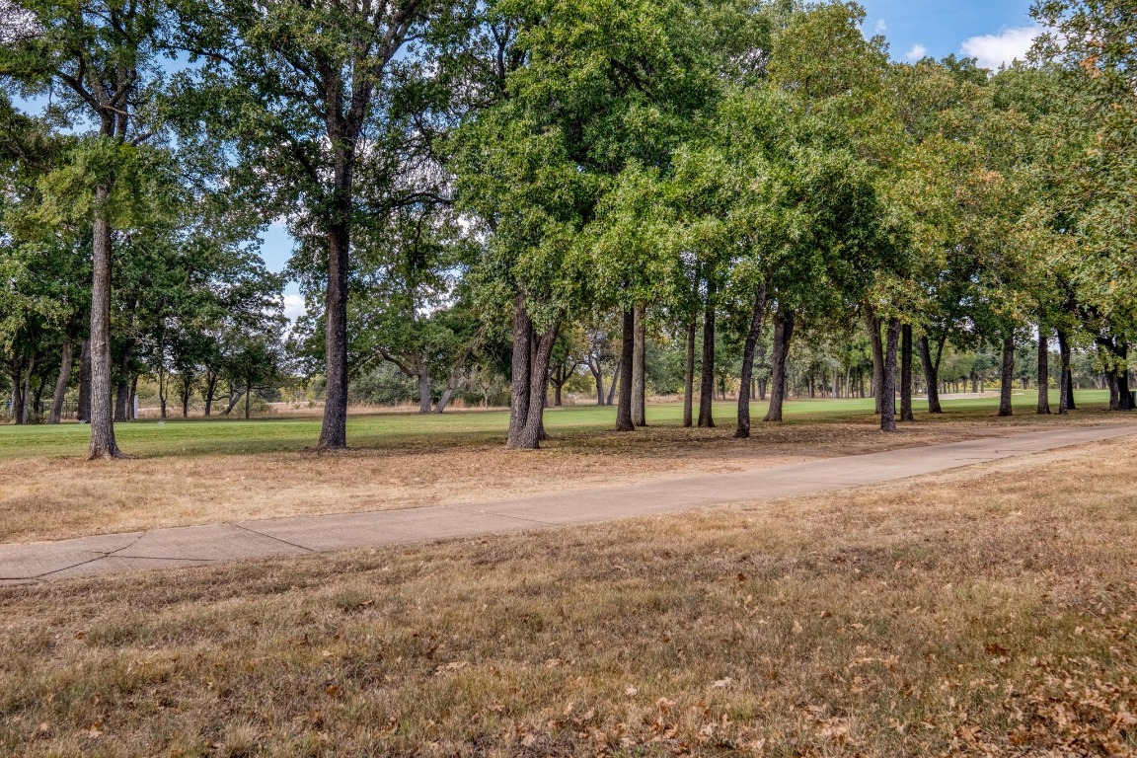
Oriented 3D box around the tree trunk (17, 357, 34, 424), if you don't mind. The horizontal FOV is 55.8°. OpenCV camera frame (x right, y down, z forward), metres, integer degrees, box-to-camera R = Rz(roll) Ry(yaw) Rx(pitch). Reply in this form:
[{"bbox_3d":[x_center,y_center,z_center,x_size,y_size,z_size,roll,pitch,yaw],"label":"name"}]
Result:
[{"bbox_3d":[-19.570,0.432,38.670,0.604,2.393,0.500,0,0,0],"label":"tree trunk"}]

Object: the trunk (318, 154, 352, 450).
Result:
[{"bbox_3d":[-5.239,-1.717,24.100,0.693,6.646,0.610,0,0,0],"label":"trunk"}]

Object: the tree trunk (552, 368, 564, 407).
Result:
[{"bbox_3d":[-0.603,0.445,57.000,0.578,2.096,0.509,0,0,0],"label":"tree trunk"}]

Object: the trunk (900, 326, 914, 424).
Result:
[{"bbox_3d":[12.857,-0.225,40.720,0.487,3.706,0.480,0,0,0],"label":"trunk"}]

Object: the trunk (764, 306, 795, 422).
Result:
[{"bbox_3d":[7.859,-0.534,40.044,1.104,4.343,0.600,0,0,0],"label":"trunk"}]

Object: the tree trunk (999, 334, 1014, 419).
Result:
[{"bbox_3d":[17.569,-0.178,43.000,0.582,3.399,0.512,0,0,0],"label":"tree trunk"}]

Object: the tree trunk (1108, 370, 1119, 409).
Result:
[{"bbox_3d":[25.901,0.492,51.000,0.518,1.875,0.455,0,0,0],"label":"tree trunk"}]

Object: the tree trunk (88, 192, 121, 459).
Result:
[{"bbox_3d":[-9.298,-1.077,21.500,0.591,5.336,0.520,0,0,0],"label":"tree trunk"}]

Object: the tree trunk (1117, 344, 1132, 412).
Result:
[{"bbox_3d":[28.080,-0.075,54.211,0.698,3.389,0.550,0,0,0],"label":"tree trunk"}]

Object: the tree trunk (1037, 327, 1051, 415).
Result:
[{"bbox_3d":[20.138,-0.356,45.500,0.539,3.764,0.474,0,0,0],"label":"tree trunk"}]

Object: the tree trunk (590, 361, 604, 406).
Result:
[{"bbox_3d":[1.586,0.242,58.500,0.693,2.366,0.609,0,0,0],"label":"tree trunk"}]

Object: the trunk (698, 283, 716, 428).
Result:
[{"bbox_3d":[4.495,-0.757,35.056,0.580,4.769,0.480,0,0,0],"label":"trunk"}]

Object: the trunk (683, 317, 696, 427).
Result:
[{"bbox_3d":[4.105,-0.251,36.450,0.385,3.753,0.380,0,0,0],"label":"trunk"}]

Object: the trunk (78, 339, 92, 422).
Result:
[{"bbox_3d":[-18.368,0.037,40.740,0.524,3.183,0.520,0,0,0],"label":"trunk"}]

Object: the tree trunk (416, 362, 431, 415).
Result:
[{"bbox_3d":[-6.776,0.458,50.320,0.601,2.350,0.600,0,0,0],"label":"tree trunk"}]

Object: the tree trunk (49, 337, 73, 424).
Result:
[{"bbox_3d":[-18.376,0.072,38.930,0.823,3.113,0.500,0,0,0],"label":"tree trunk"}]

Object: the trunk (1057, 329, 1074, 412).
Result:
[{"bbox_3d":[23.030,-0.377,49.760,0.823,3.957,0.550,0,0,0],"label":"trunk"}]

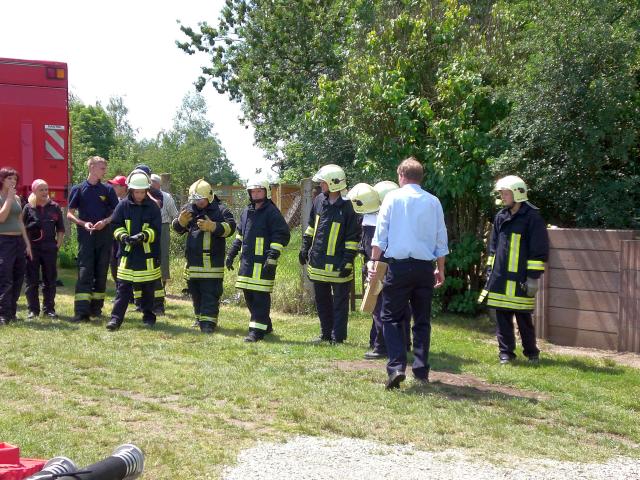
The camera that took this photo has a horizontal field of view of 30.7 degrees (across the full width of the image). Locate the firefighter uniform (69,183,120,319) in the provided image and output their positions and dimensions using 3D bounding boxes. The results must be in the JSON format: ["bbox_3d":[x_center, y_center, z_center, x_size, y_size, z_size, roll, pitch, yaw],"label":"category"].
[{"bbox_3d":[-2.479,0.120,12.750,0.540,1.520,0.380,-1,4,-9],"label":"firefighter uniform"}]

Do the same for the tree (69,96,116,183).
[{"bbox_3d":[-5.962,-1.996,30.000,2.000,3.500,2.000,0,4,0],"label":"tree"}]

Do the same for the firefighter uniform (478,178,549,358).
[{"bbox_3d":[1.753,0.263,10.550,0.540,1.620,0.400,4,5,44],"label":"firefighter uniform"}]

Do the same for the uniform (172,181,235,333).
[{"bbox_3d":[-1.290,0.183,12.900,0.600,1.680,0.480,2,4,30],"label":"uniform"}]

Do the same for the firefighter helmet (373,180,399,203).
[{"bbox_3d":[0.632,-0.420,10.750,0.290,0.250,0.230,2,4,25],"label":"firefighter helmet"}]

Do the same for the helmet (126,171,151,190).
[{"bbox_3d":[-2.026,-0.664,13.000,0.260,0.235,0.300,0,15,-4],"label":"helmet"}]

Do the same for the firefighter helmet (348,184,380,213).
[{"bbox_3d":[0.387,-0.369,10.350,0.290,0.260,0.230,2,4,28],"label":"firefighter helmet"}]

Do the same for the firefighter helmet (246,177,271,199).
[{"bbox_3d":[-0.647,-0.547,12.250,0.255,0.245,0.300,1,3,22],"label":"firefighter helmet"}]

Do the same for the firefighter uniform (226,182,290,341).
[{"bbox_3d":[-0.649,0.222,12.300,0.580,1.680,0.450,2,4,32],"label":"firefighter uniform"}]

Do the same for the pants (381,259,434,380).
[{"bbox_3d":[0.702,0.626,9.350,0.430,0.980,0.360,0,3,0],"label":"pants"}]

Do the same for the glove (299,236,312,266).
[{"bbox_3d":[-0.141,0.111,11.750,0.130,0.290,0.130,2,4,37],"label":"glove"}]

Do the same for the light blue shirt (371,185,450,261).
[{"bbox_3d":[0.719,-0.147,9.250,0.600,0.620,0.320,0,4,-7],"label":"light blue shirt"}]

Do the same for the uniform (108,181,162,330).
[{"bbox_3d":[-1.956,0.159,12.350,0.550,1.540,0.450,0,4,0],"label":"uniform"}]

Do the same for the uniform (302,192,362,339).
[{"bbox_3d":[0.111,0.274,11.800,0.540,1.550,0.380,2,4,37],"label":"uniform"}]

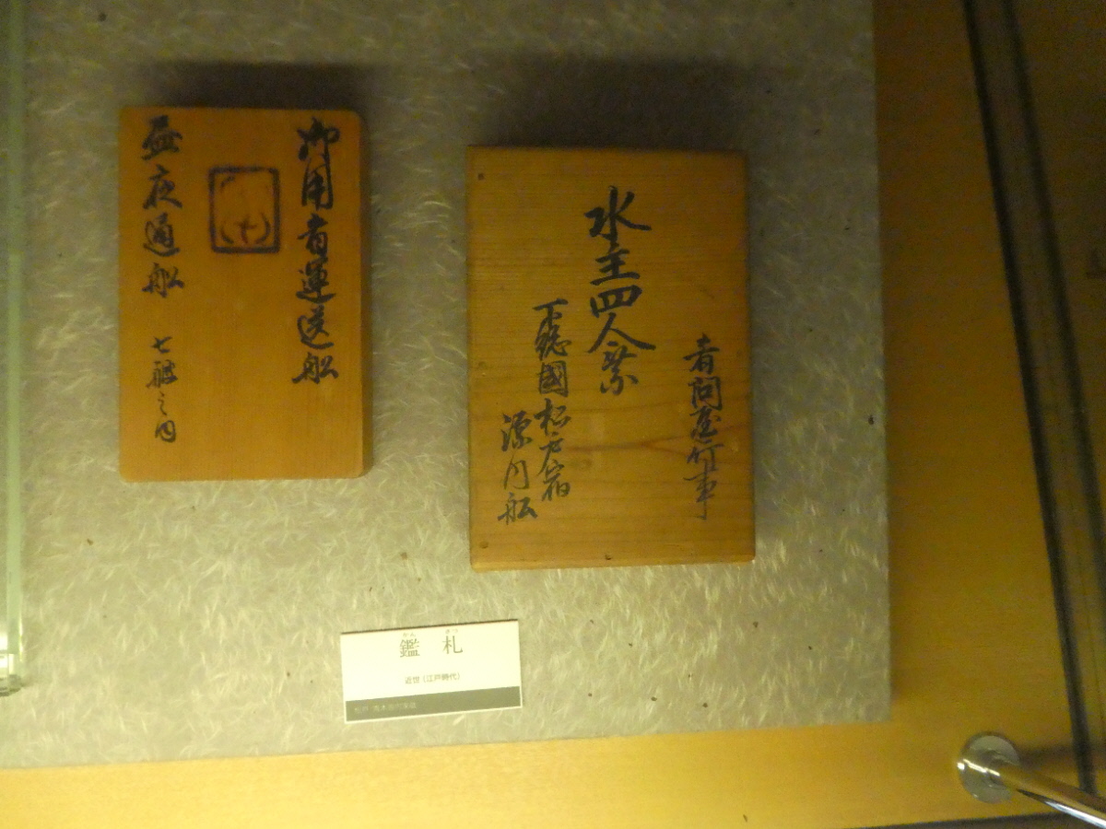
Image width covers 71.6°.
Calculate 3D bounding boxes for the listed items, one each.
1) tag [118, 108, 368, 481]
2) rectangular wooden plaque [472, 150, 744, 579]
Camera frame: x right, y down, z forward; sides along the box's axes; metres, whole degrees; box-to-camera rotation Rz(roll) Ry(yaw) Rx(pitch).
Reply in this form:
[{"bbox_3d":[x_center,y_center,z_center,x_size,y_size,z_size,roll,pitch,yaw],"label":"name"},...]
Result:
[{"bbox_3d":[-0.167,-0.064,0.422,0.126,0.023,0.200,-1,89,-5],"label":"tag"},{"bbox_3d":[0.031,-0.031,0.428,0.154,0.026,0.227,-1,89,-5],"label":"rectangular wooden plaque"}]

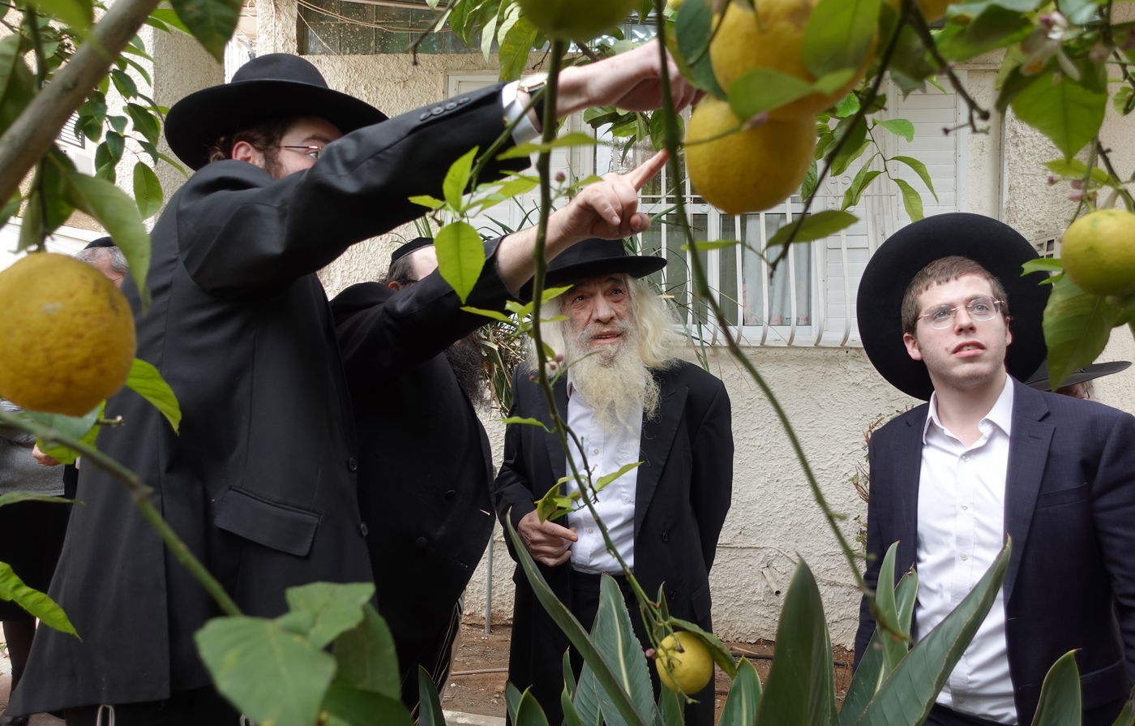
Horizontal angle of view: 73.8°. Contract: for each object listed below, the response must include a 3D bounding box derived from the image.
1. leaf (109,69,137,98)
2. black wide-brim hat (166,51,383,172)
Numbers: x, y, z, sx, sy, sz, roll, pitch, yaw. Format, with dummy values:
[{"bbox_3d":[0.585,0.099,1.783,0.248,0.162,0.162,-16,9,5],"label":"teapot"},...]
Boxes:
[{"bbox_3d":[-0.869,-0.546,1.480,0.036,0.065,0.020,-27,-26,-21],"label":"leaf"},{"bbox_3d":[-0.455,-0.399,1.241,0.370,0.130,0.345,-10,-13,19],"label":"black wide-brim hat"}]

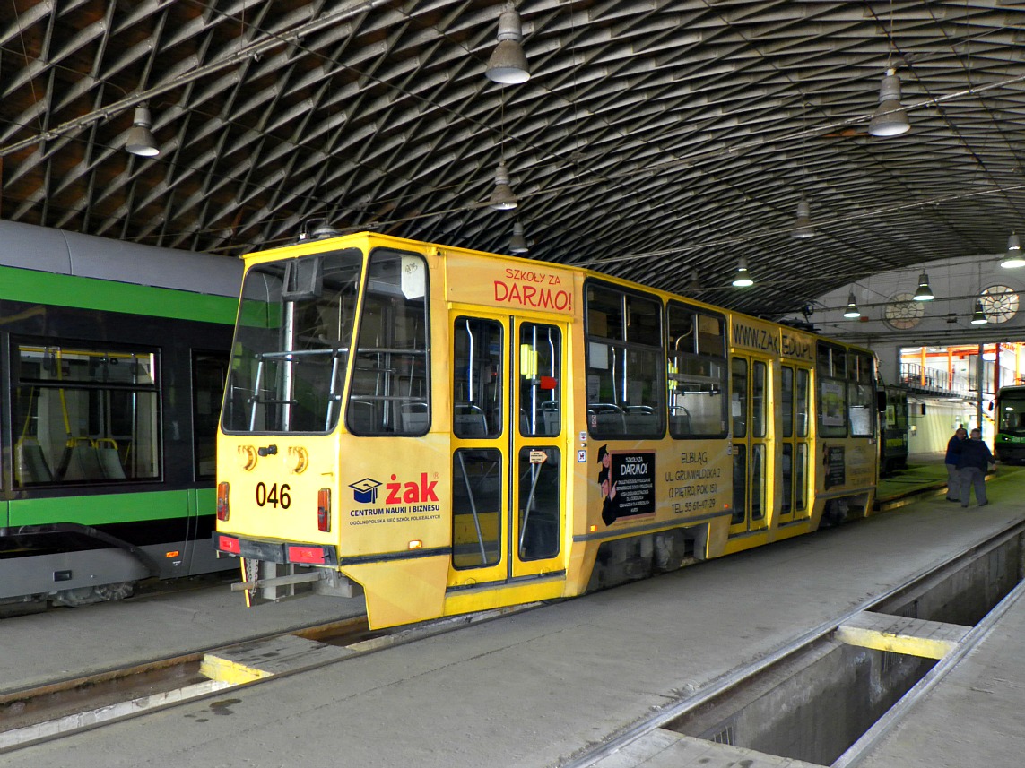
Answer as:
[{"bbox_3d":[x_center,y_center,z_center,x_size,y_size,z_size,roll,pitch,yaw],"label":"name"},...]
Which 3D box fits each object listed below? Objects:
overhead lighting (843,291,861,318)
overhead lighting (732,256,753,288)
[{"bbox_3d":[12.095,-2.850,27.398,0.510,0.790,0.510,1,-3,0],"label":"overhead lighting"},{"bbox_3d":[6.536,-3.247,21.785,0.510,0.790,0.510,1,-3,0],"label":"overhead lighting"}]

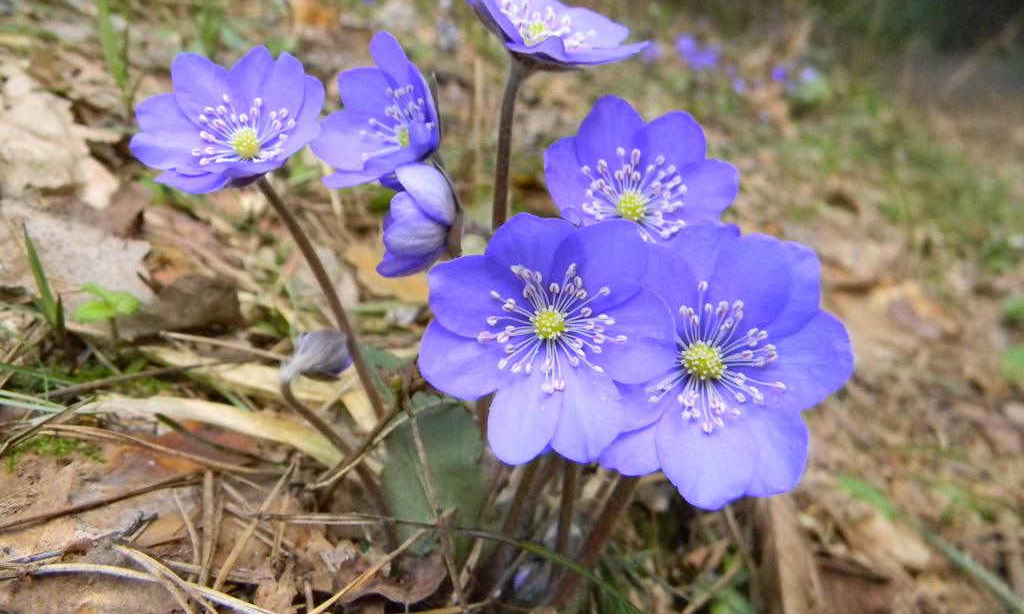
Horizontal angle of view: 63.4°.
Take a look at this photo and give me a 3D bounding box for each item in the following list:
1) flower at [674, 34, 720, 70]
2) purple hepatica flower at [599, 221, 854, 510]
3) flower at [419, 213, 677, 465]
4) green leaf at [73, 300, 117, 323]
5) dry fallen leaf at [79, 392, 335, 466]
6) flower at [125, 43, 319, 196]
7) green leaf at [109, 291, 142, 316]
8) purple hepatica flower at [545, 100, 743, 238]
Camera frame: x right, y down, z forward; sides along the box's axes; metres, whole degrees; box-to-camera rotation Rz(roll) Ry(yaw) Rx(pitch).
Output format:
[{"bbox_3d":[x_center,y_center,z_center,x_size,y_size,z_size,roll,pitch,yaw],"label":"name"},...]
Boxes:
[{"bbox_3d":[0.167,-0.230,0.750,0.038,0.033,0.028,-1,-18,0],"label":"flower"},{"bbox_3d":[0.025,0.007,0.098,0.029,0.032,0.011,0,-4,3],"label":"purple hepatica flower"},{"bbox_3d":[0.004,0.004,0.098,0.029,0.029,0.012,-1,-3,0],"label":"flower"},{"bbox_3d":[-0.103,0.001,0.205,0.008,0.003,0.009,12,21,36],"label":"green leaf"},{"bbox_3d":[-0.062,0.024,0.167,0.061,0.006,0.011,6,18,21],"label":"dry fallen leaf"},{"bbox_3d":[-0.045,-0.029,0.131,0.029,0.011,0.024,2,62,11],"label":"flower"},{"bbox_3d":[-0.097,-0.001,0.207,0.008,0.004,0.009,-14,21,-36],"label":"green leaf"},{"bbox_3d":[0.020,-0.020,0.127,0.029,0.026,0.011,1,-25,7],"label":"purple hepatica flower"}]

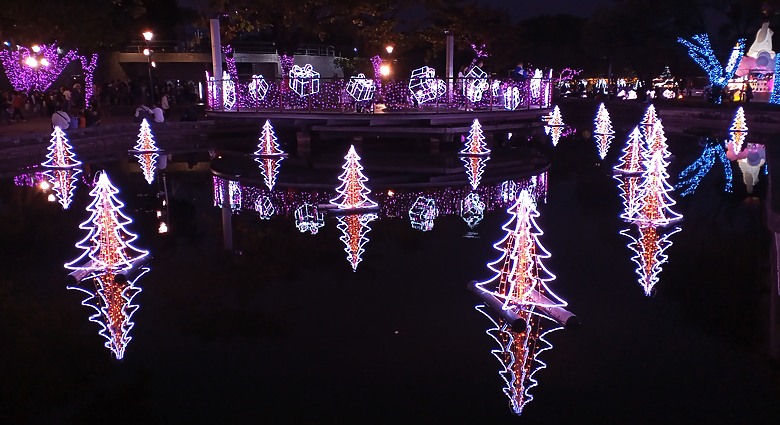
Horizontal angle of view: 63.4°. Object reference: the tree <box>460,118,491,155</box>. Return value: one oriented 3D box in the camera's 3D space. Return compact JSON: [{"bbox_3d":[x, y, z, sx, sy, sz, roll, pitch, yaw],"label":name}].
[{"bbox_3d":[2.568,-2.253,18.820,0.921,1.053,0.921,1,11,8],"label":"tree"}]

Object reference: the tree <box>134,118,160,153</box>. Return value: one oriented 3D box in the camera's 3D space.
[{"bbox_3d":[-8.560,-2.712,22.163,0.920,1.130,0.920,-5,12,-21],"label":"tree"}]

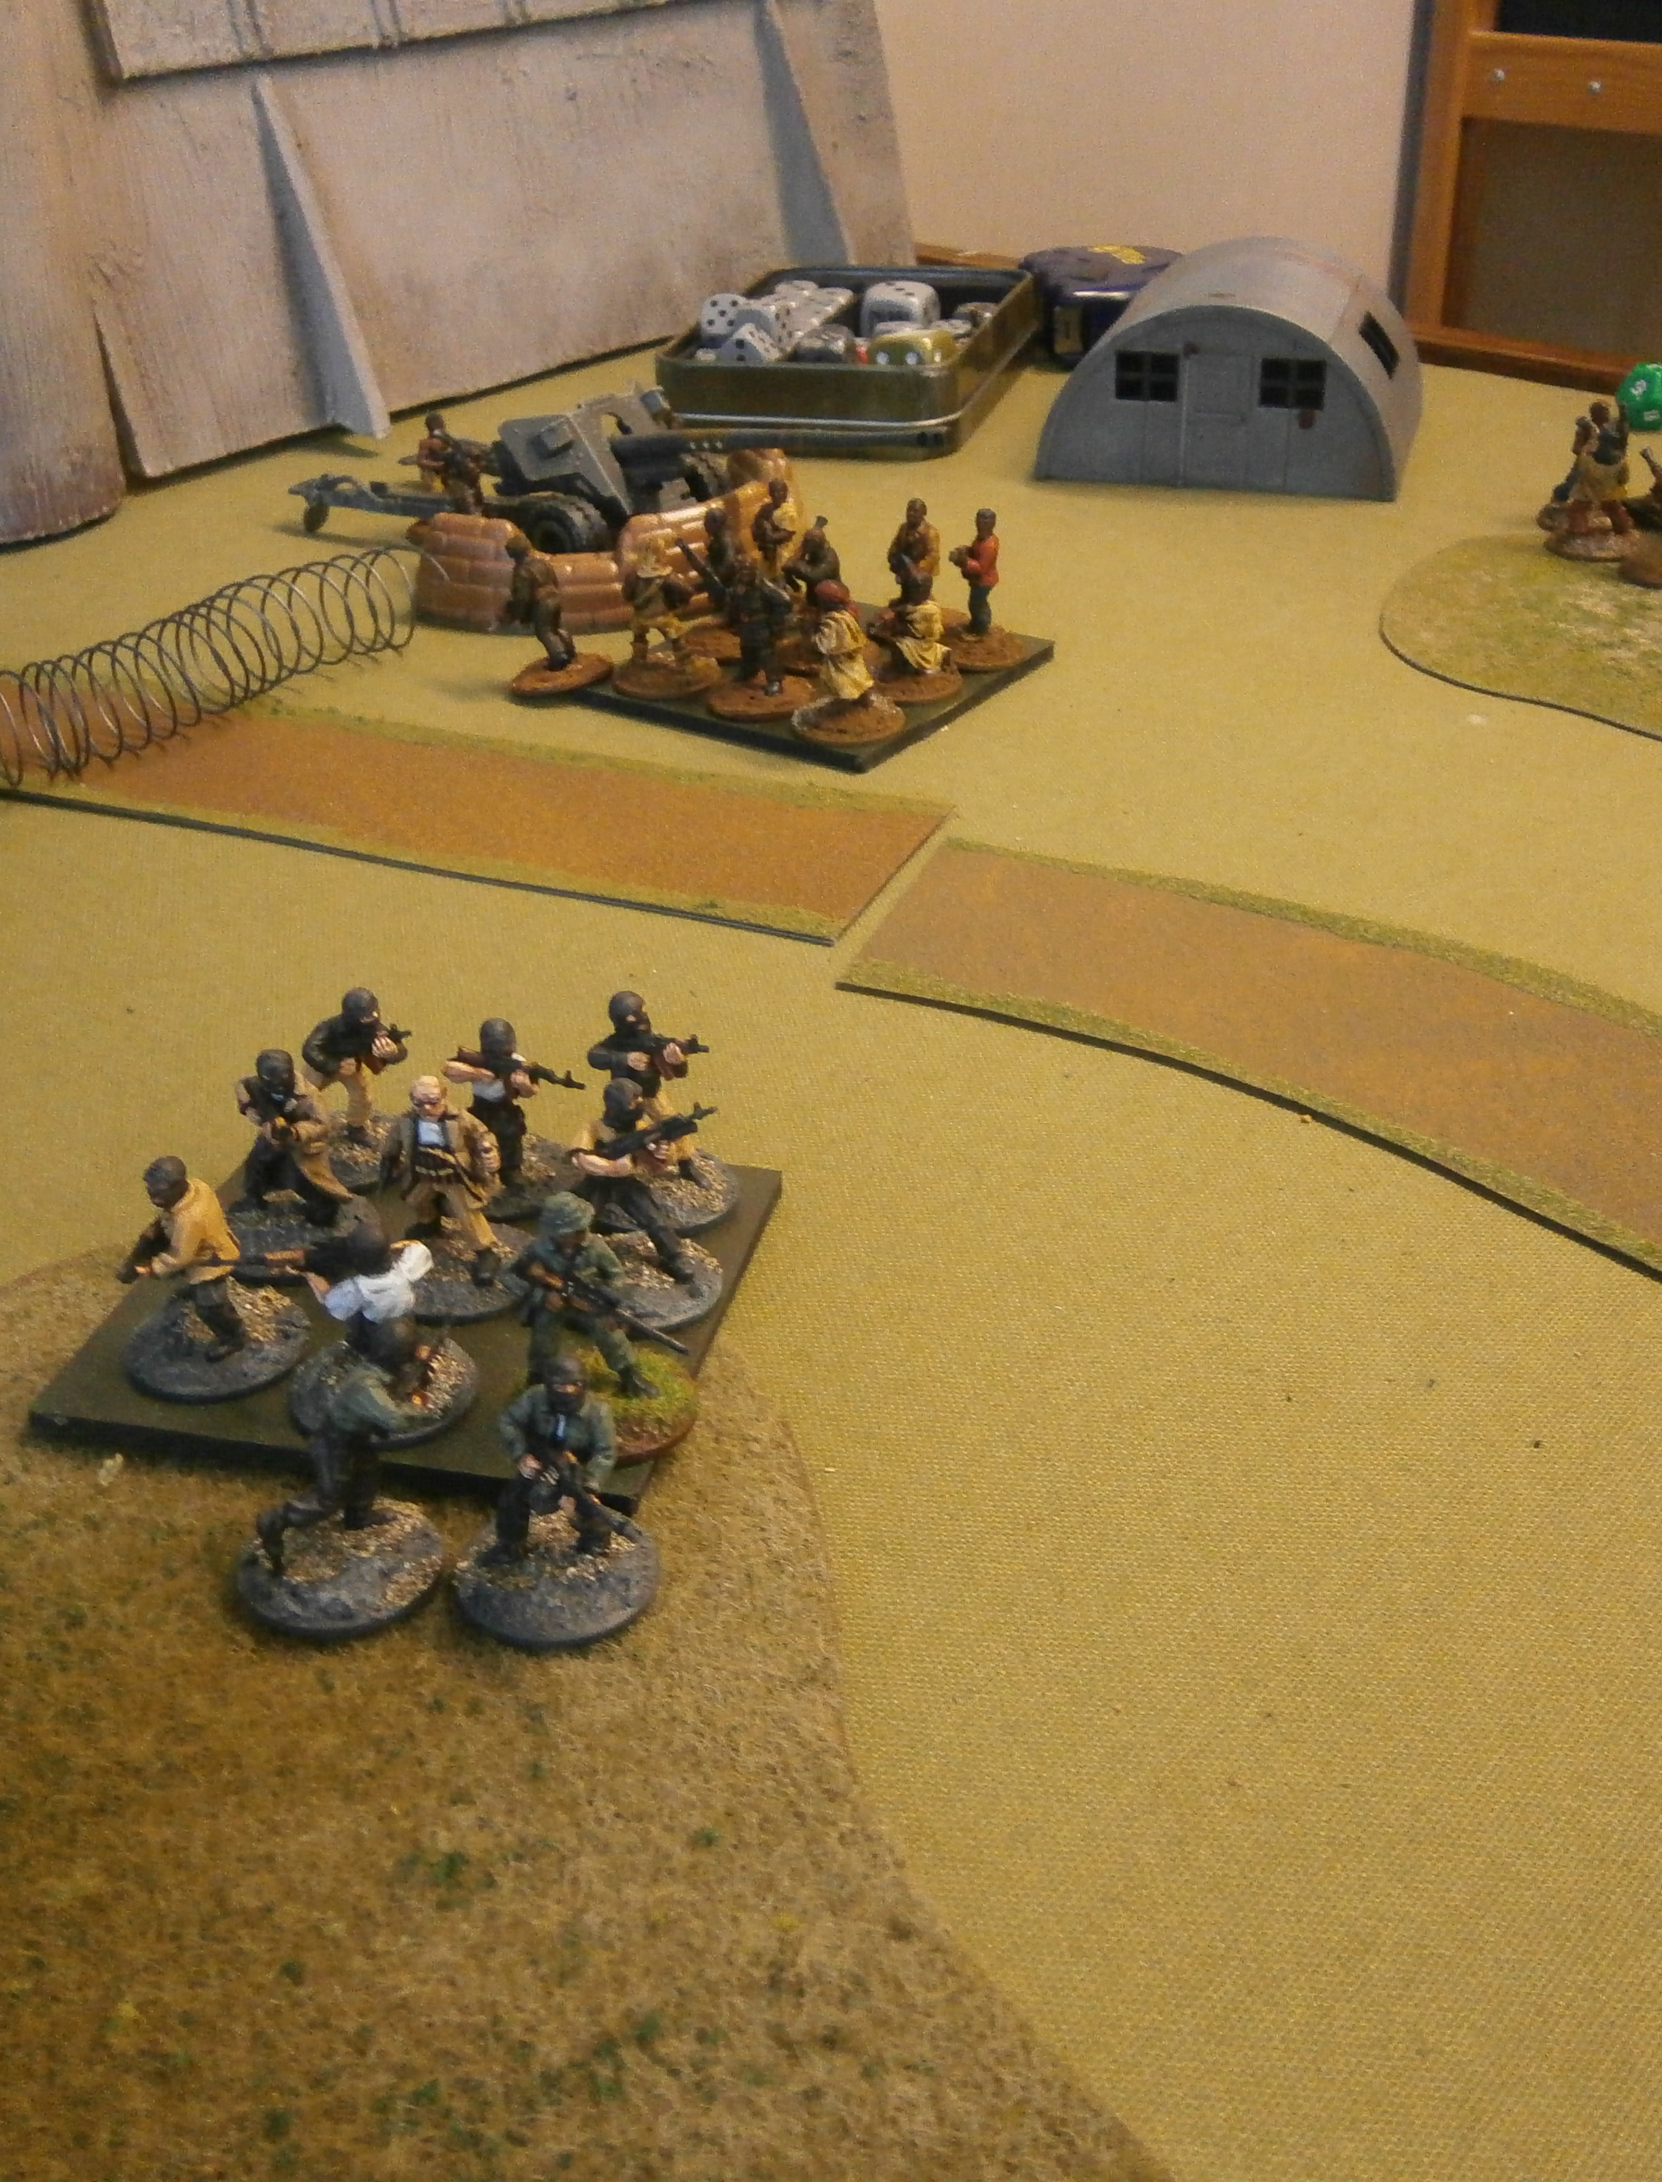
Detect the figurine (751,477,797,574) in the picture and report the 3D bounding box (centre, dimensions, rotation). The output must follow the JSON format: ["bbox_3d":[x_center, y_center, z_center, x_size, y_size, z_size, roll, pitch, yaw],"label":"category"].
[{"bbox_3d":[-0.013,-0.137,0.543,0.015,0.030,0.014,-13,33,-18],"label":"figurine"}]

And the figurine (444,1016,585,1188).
[{"bbox_3d":[-0.047,0.003,0.318,0.019,0.028,0.015,17,36,27],"label":"figurine"}]

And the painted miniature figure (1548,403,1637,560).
[{"bbox_3d":[0.204,-0.162,0.576,0.025,0.037,0.025,9,33,17],"label":"painted miniature figure"}]

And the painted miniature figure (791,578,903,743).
[{"bbox_3d":[0.004,-0.097,0.481,0.025,0.034,0.025,-13,33,-16],"label":"painted miniature figure"}]

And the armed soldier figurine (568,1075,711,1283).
[{"bbox_3d":[-0.026,0.012,0.305,0.020,0.030,0.016,16,36,27],"label":"armed soldier figurine"}]

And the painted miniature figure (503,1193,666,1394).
[{"bbox_3d":[-0.031,0.026,0.282,0.020,0.030,0.017,23,40,35],"label":"painted miniature figure"}]

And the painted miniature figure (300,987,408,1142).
[{"bbox_3d":[-0.073,-0.004,0.337,0.016,0.028,0.015,18,37,30],"label":"painted miniature figure"}]

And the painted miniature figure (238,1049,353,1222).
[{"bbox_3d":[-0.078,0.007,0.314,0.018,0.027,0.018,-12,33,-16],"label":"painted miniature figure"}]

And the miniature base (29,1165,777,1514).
[{"bbox_3d":[-0.056,0.029,0.309,0.083,0.004,0.074,6,32,12],"label":"miniature base"}]

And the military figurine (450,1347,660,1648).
[{"bbox_3d":[-0.033,0.044,0.254,0.025,0.033,0.025,-9,32,-13],"label":"military figurine"}]

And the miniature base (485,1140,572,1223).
[{"bbox_3d":[-0.050,0.012,0.330,0.025,0.002,0.025,-1,31,0],"label":"miniature base"}]

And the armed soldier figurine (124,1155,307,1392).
[{"bbox_3d":[-0.084,0.022,0.289,0.025,0.031,0.026,24,40,35],"label":"armed soldier figurine"}]

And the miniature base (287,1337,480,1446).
[{"bbox_3d":[-0.060,0.039,0.295,0.025,0.003,0.025,-10,32,-13],"label":"miniature base"}]

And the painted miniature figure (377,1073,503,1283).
[{"bbox_3d":[-0.055,0.011,0.309,0.018,0.030,0.016,-12,33,-14],"label":"painted miniature figure"}]

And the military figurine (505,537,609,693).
[{"bbox_3d":[-0.068,-0.111,0.507,0.025,0.033,0.025,-5,32,15],"label":"military figurine"}]

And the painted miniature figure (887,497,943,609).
[{"bbox_3d":[0.021,-0.129,0.531,0.013,0.030,0.011,9,33,18],"label":"painted miniature figure"}]

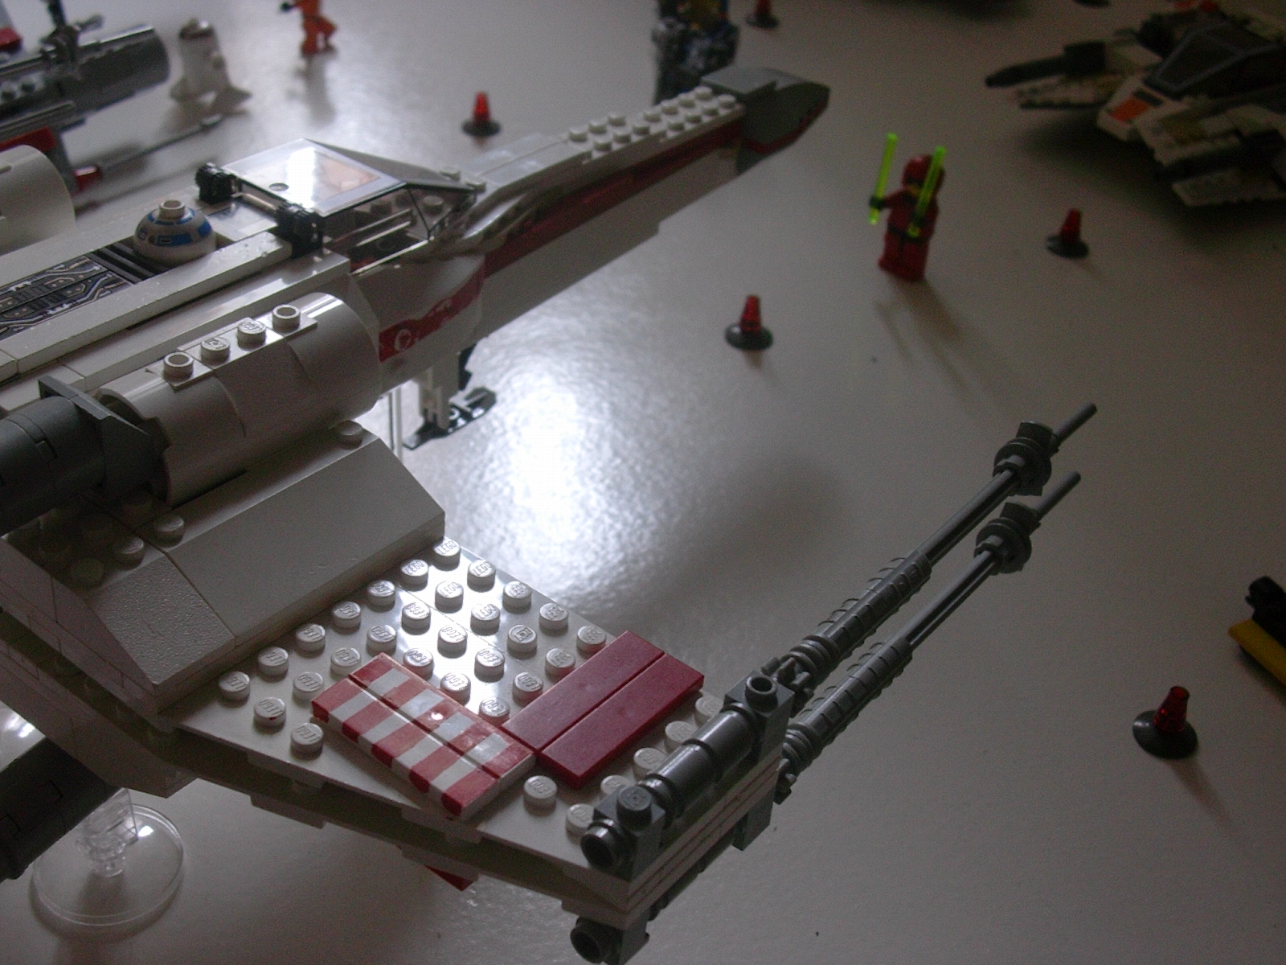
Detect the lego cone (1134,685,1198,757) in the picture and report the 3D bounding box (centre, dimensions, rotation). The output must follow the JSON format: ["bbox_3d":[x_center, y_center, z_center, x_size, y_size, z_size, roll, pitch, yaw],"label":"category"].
[{"bbox_3d":[0.134,0.059,0.422,0.016,0.015,0.016,7,36,0],"label":"lego cone"}]

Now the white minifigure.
[{"bbox_3d":[-0.173,-0.168,0.663,0.029,0.035,0.017,12,37,7],"label":"white minifigure"}]

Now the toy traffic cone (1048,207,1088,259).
[{"bbox_3d":[0.160,-0.094,0.626,0.016,0.015,0.016,4,36,0],"label":"toy traffic cone"}]

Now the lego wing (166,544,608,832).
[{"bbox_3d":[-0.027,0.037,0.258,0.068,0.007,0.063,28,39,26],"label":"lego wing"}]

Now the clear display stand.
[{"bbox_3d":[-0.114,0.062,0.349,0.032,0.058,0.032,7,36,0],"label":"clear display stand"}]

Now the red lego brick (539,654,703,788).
[{"bbox_3d":[-0.003,0.037,0.260,0.008,0.003,0.032,28,39,26],"label":"red lego brick"}]

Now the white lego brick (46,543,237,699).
[{"bbox_3d":[-0.077,0.019,0.256,0.024,0.011,0.016,29,40,26],"label":"white lego brick"}]

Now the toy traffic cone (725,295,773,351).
[{"bbox_3d":[0.036,-0.055,0.560,0.016,0.015,0.016,4,36,0],"label":"toy traffic cone"}]

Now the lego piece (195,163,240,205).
[{"bbox_3d":[-0.090,-0.063,0.356,0.008,0.008,0.008,28,41,26],"label":"lego piece"}]

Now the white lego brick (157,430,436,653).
[{"bbox_3d":[-0.057,0.007,0.278,0.024,0.011,0.048,29,40,26],"label":"white lego brick"}]

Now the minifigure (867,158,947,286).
[{"bbox_3d":[0.096,-0.094,0.597,0.024,0.043,0.019,31,44,32],"label":"minifigure"}]

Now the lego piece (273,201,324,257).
[{"bbox_3d":[-0.071,-0.052,0.346,0.008,0.009,0.008,28,41,26],"label":"lego piece"}]

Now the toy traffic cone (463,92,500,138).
[{"bbox_3d":[-0.064,-0.148,0.668,0.016,0.015,0.016,7,36,0],"label":"toy traffic cone"}]

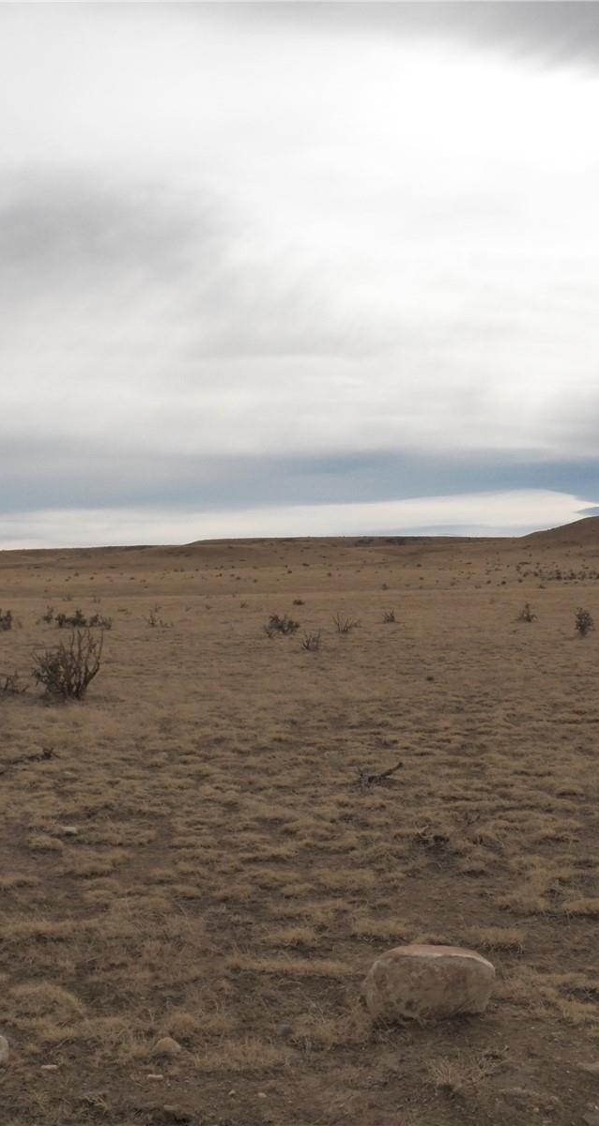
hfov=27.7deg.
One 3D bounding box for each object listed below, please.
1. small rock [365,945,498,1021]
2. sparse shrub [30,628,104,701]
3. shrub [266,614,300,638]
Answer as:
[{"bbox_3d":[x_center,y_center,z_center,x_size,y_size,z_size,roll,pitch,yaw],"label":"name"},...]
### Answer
[{"bbox_3d":[0.459,1.465,4.340,0.460,0.240,0.280,0,0,0],"label":"small rock"},{"bbox_3d":[-2.648,1.143,13.850,0.840,0.820,0.750,0,0,0],"label":"sparse shrub"},{"bbox_3d":[-0.333,1.267,24.600,0.690,0.500,0.580,0,0,0],"label":"shrub"}]

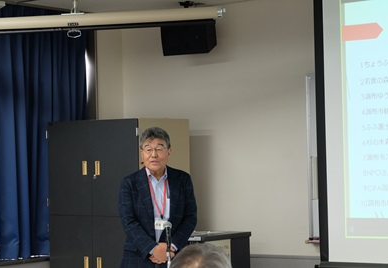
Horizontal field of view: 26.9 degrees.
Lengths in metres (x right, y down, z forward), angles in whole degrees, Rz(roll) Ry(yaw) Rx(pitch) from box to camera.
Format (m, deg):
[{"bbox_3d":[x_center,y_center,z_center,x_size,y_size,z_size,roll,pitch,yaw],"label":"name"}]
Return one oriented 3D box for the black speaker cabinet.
[{"bbox_3d":[-0.038,-0.765,6.240,0.352,0.252,0.243,-1,21,17],"label":"black speaker cabinet"}]

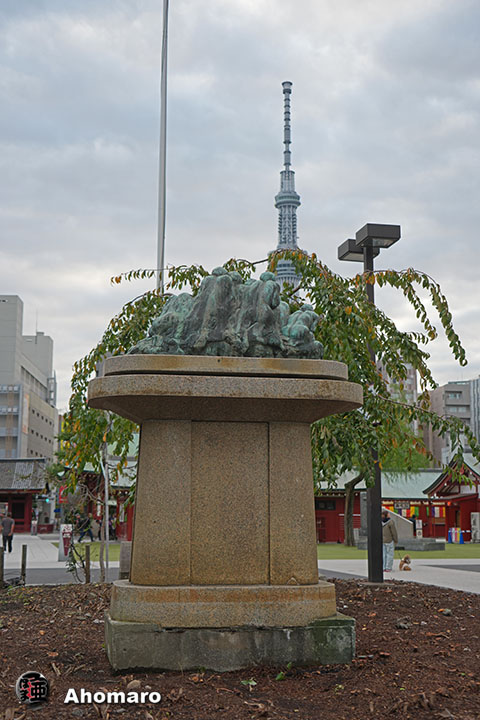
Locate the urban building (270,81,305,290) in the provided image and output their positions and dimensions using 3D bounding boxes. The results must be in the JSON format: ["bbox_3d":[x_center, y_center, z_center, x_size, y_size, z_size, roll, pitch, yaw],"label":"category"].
[{"bbox_3d":[68.526,-96.653,1376.075,68.000,634.000,68.000,0,-9,3],"label":"urban building"}]

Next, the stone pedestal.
[{"bbox_3d":[-0.128,1.250,8.104,2.330,2.402,1.262,2,-9,-11],"label":"stone pedestal"}]

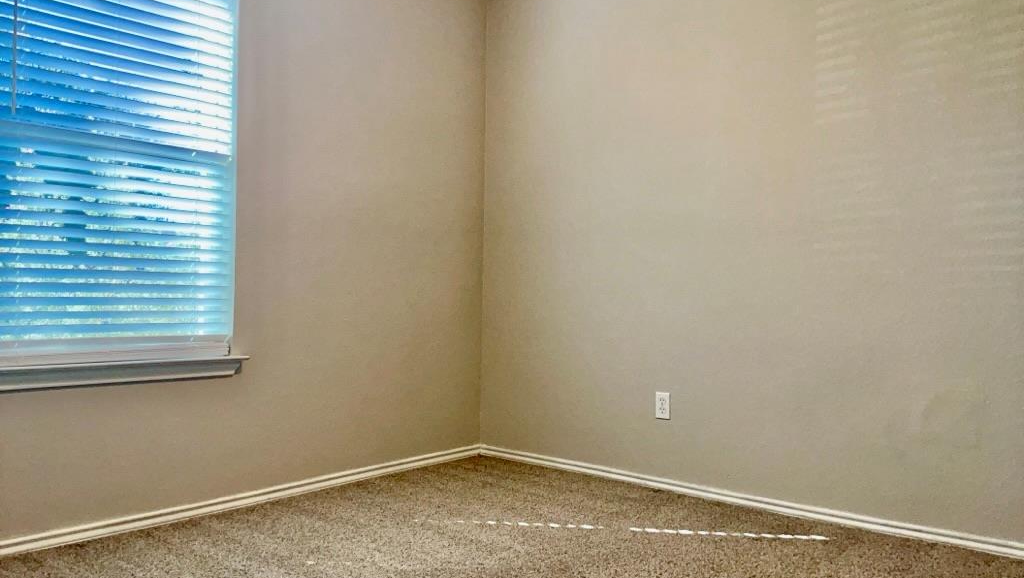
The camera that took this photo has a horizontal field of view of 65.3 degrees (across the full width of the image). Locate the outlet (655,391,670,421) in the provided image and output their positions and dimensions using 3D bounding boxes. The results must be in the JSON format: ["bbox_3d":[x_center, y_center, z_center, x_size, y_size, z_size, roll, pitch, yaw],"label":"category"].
[{"bbox_3d":[0.655,0.506,3.455,0.070,0.114,0.008,1,0,40],"label":"outlet"}]

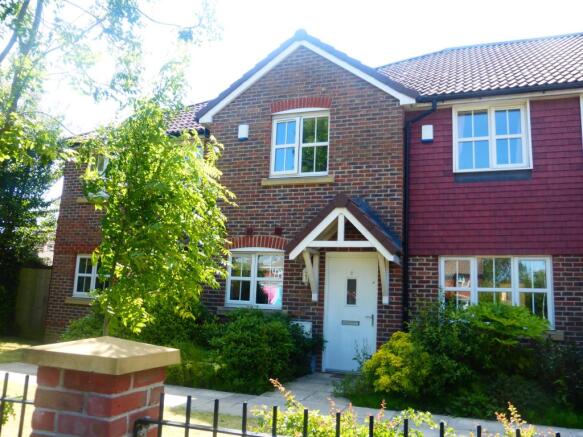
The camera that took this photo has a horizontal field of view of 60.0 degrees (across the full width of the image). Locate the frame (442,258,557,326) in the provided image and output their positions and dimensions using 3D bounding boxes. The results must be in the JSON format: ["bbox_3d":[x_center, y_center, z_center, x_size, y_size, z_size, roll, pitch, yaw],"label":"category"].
[{"bbox_3d":[3.339,1.188,8.303,1.728,1.141,0.110,-1,-11,19],"label":"frame"}]

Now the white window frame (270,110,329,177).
[{"bbox_3d":[0.168,-1.453,9.841,1.175,1.347,0.110,-1,-11,19],"label":"white window frame"}]

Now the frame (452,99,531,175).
[{"bbox_3d":[3.424,-1.394,8.677,1.244,1.234,0.110,-1,-11,19],"label":"frame"}]

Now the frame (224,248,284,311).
[{"bbox_3d":[-0.675,1.129,9.623,1.159,1.148,0.110,-1,-11,19],"label":"frame"}]

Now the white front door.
[{"bbox_3d":[1.049,1.641,8.917,0.942,2.079,0.100,-1,-11,19],"label":"white front door"}]

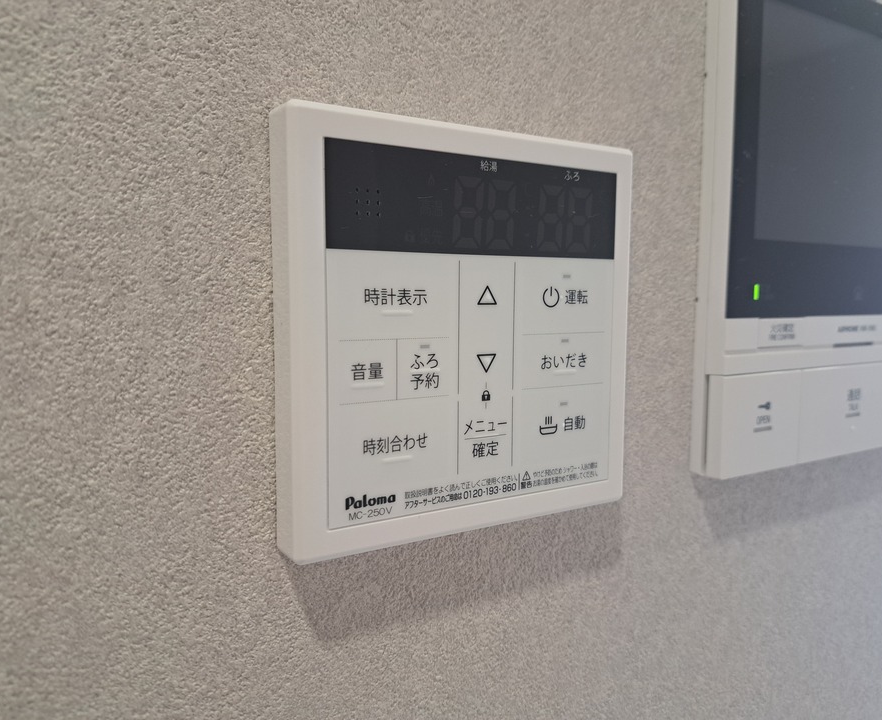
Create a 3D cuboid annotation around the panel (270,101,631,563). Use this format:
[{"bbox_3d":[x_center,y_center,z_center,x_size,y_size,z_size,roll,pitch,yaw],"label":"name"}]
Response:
[{"bbox_3d":[0.010,-0.008,0.204,0.119,0.120,0.017,-3,7,-30],"label":"panel"}]

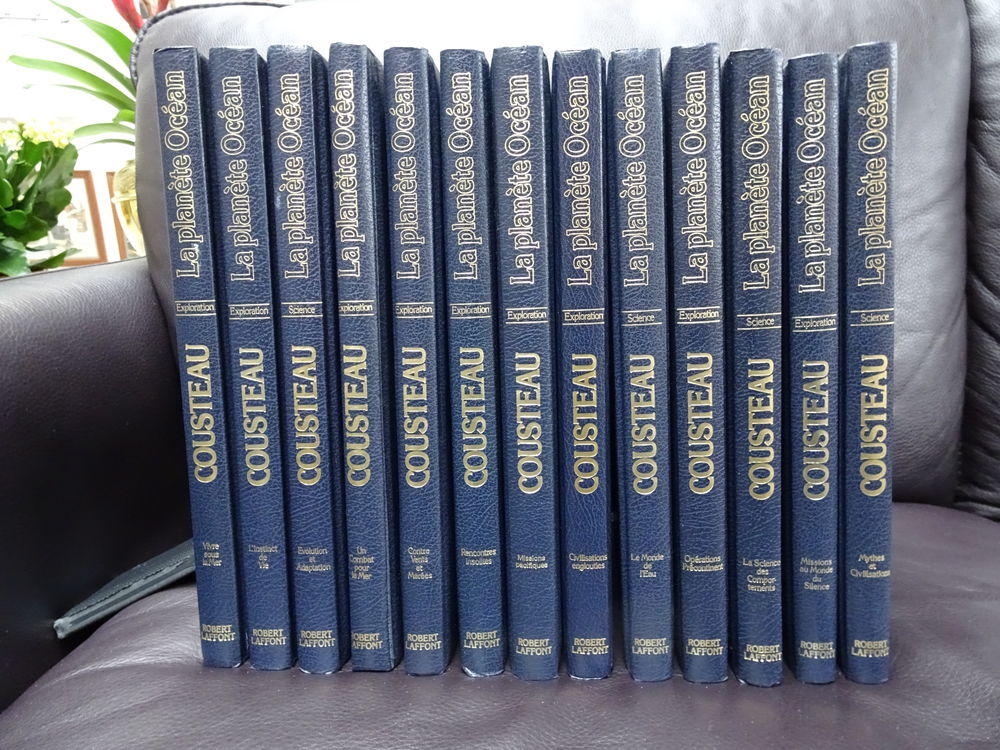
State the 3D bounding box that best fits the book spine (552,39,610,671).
[{"bbox_3d":[0.041,-0.009,0.419,0.022,0.285,0.215,-2,7,2],"label":"book spine"}]

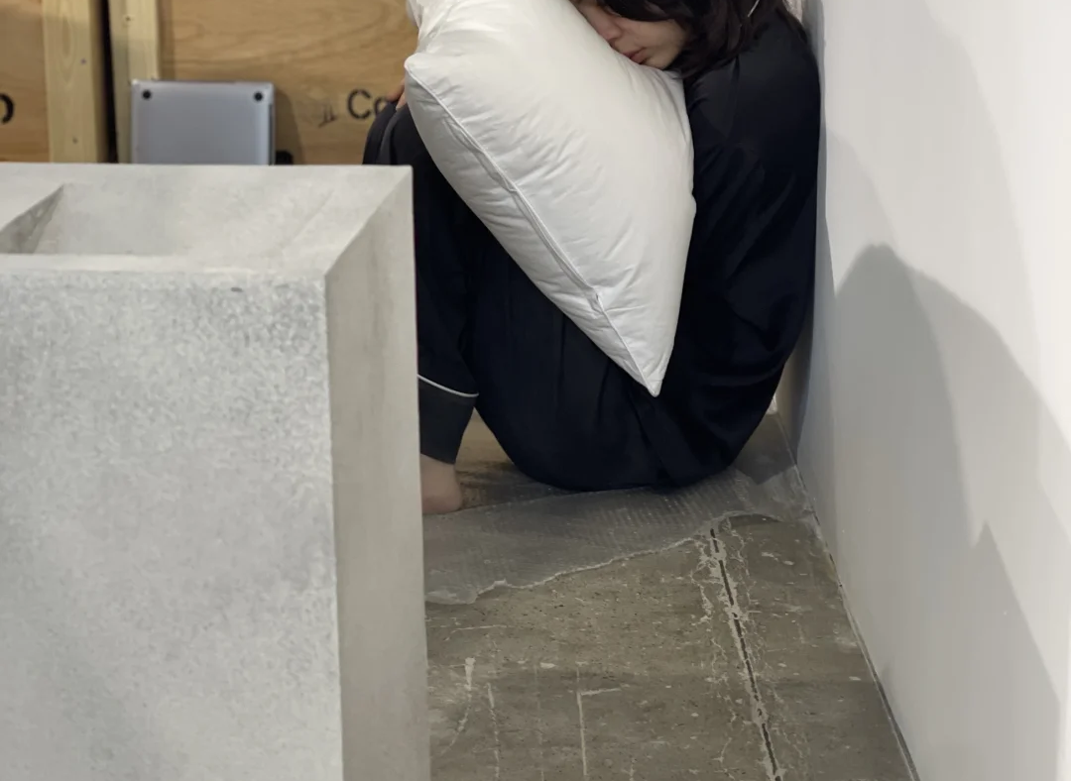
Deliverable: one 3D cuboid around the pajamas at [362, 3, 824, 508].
[{"bbox_3d":[0.057,-0.183,3.140,0.520,0.540,0.420,-3,18,-9],"label":"pajamas"}]

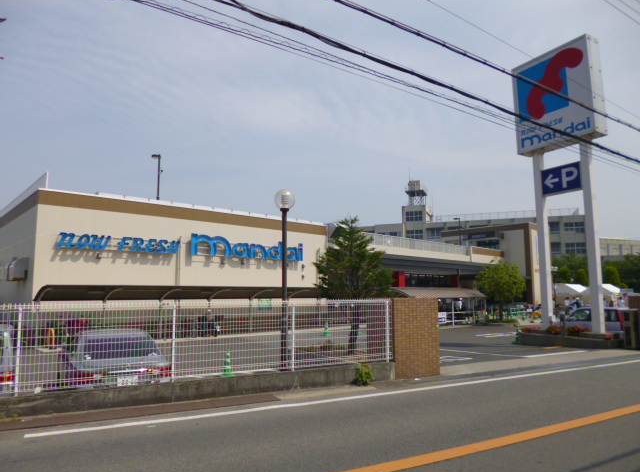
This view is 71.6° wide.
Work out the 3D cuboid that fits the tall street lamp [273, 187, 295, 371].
[{"bbox_3d":[-0.731,1.105,9.143,0.440,4.250,0.440,0,-7,0],"label":"tall street lamp"}]

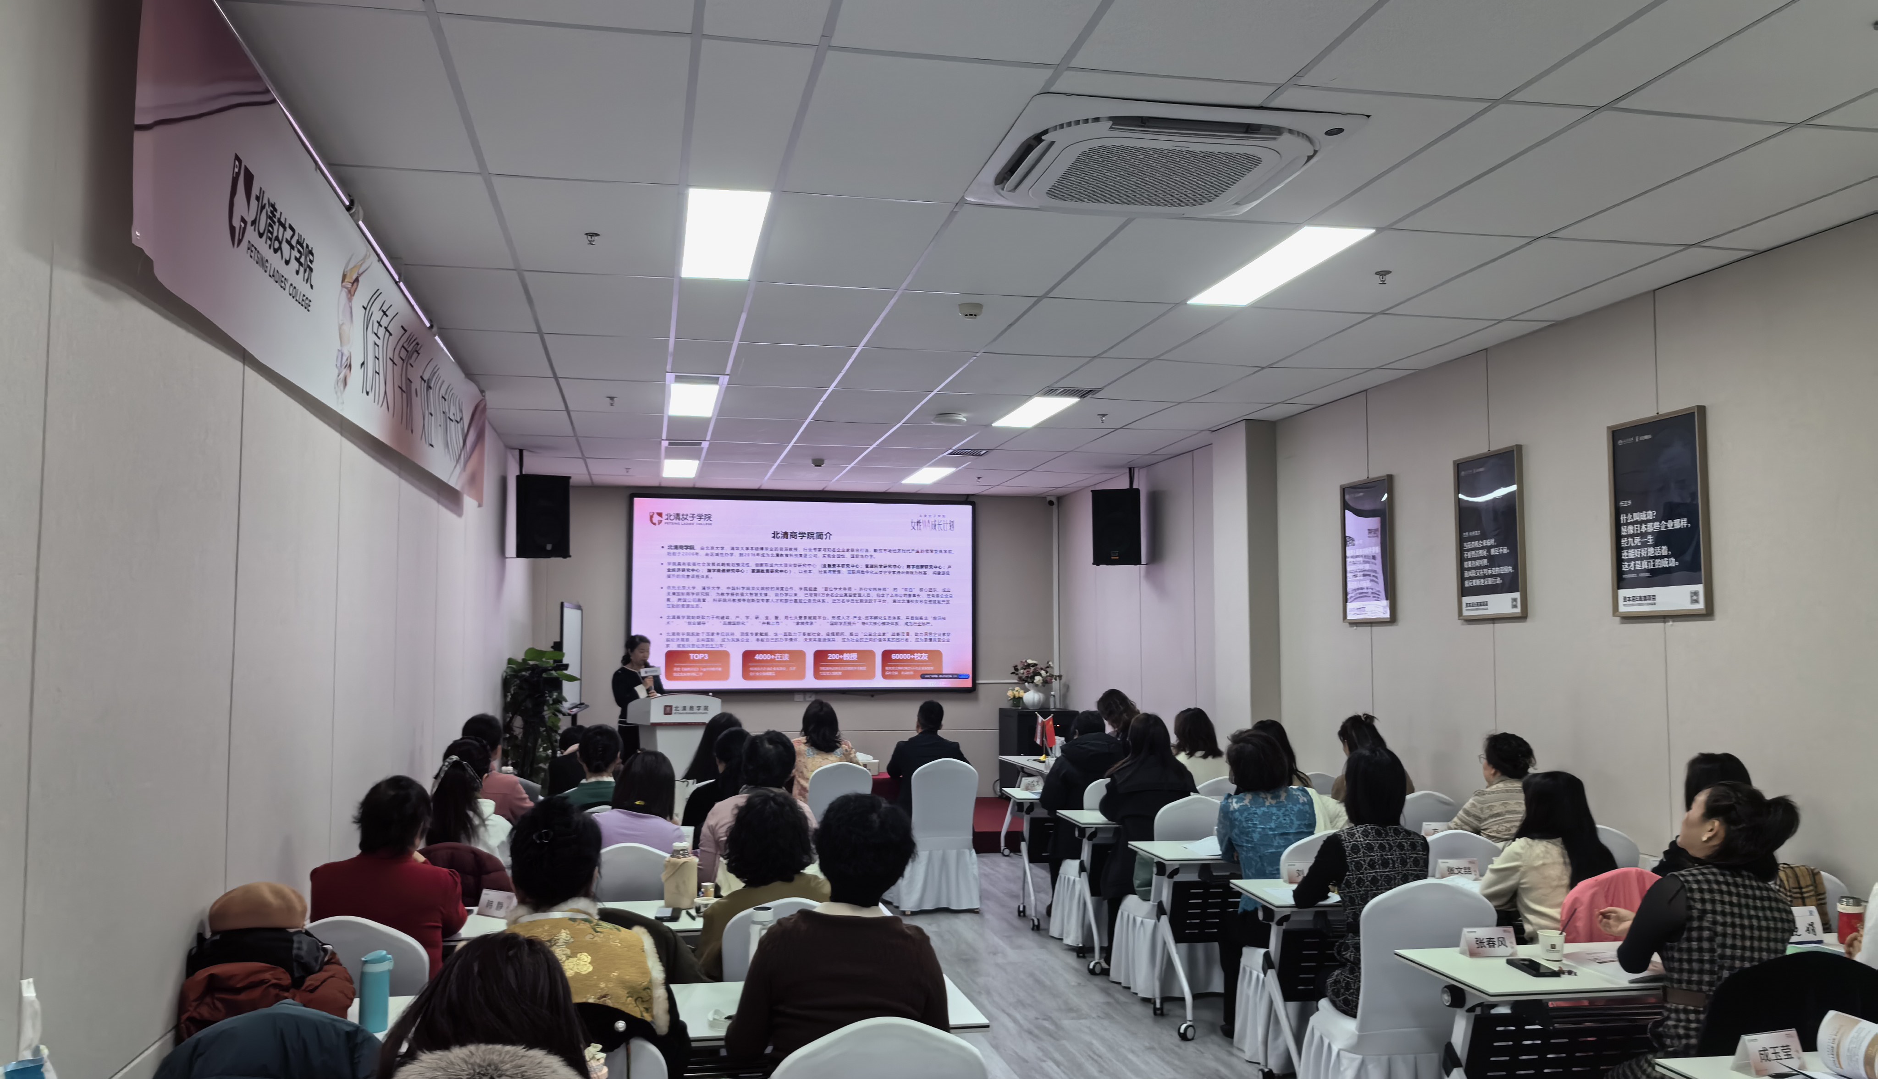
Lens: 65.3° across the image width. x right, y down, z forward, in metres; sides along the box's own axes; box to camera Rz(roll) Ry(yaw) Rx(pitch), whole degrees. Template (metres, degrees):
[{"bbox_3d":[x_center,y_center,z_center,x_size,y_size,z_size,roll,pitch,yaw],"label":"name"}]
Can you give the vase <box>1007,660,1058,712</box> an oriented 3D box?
[{"bbox_3d":[0.880,1.348,13.571,0.440,0.455,0.370,1,-4,-11],"label":"vase"}]

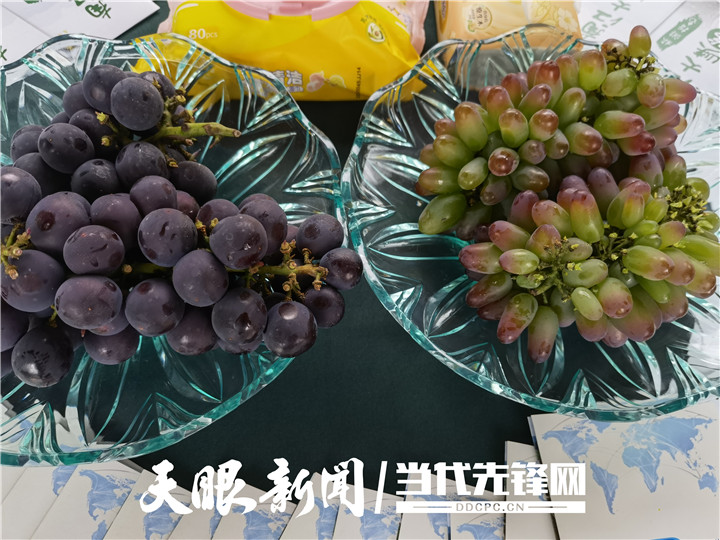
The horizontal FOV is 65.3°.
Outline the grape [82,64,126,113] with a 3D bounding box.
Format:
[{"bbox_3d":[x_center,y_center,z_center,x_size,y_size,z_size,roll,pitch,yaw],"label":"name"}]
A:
[{"bbox_3d":[-0.148,-0.106,0.328,0.026,0.027,0.026,1,63,-3],"label":"grape"}]

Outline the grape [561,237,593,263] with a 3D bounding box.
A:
[{"bbox_3d":[0.130,-0.012,0.337,0.021,0.014,0.014,3,90,17],"label":"grape"}]

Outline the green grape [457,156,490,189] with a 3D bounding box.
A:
[{"bbox_3d":[0.074,-0.063,0.367,0.016,0.016,0.029,42,49,0],"label":"green grape"}]

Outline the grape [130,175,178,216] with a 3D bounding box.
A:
[{"bbox_3d":[-0.123,-0.044,0.334,0.026,0.026,0.026,9,65,0],"label":"grape"}]

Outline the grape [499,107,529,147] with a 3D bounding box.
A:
[{"bbox_3d":[0.089,-0.082,0.324,0.016,0.028,0.016,-8,64,16],"label":"grape"}]

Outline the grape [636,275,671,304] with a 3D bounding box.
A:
[{"bbox_3d":[0.163,0.009,0.313,0.013,0.013,0.025,-42,72,0],"label":"grape"}]

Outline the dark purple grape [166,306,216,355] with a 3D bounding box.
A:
[{"bbox_3d":[-0.093,0.033,0.308,0.027,0.027,0.027,1,63,-2],"label":"dark purple grape"}]

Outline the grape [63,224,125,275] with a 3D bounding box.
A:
[{"bbox_3d":[-0.134,-0.010,0.282,0.030,0.026,0.026,9,90,-15],"label":"grape"}]

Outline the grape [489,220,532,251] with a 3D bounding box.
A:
[{"bbox_3d":[0.082,-0.018,0.305,0.026,0.015,0.015,30,90,-1],"label":"grape"}]

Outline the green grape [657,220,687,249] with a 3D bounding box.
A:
[{"bbox_3d":[0.167,-0.019,0.300,0.019,0.011,0.011,-39,90,18],"label":"green grape"}]

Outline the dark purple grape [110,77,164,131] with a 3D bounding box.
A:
[{"bbox_3d":[-0.123,-0.092,0.311,0.028,0.029,0.028,1,63,-3],"label":"dark purple grape"}]

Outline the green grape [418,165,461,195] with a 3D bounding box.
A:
[{"bbox_3d":[0.046,-0.052,0.328,0.027,0.015,0.015,-6,90,-15],"label":"green grape"}]

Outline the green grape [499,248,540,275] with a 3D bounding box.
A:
[{"bbox_3d":[0.082,-0.004,0.288,0.021,0.013,0.013,5,90,-15],"label":"green grape"}]

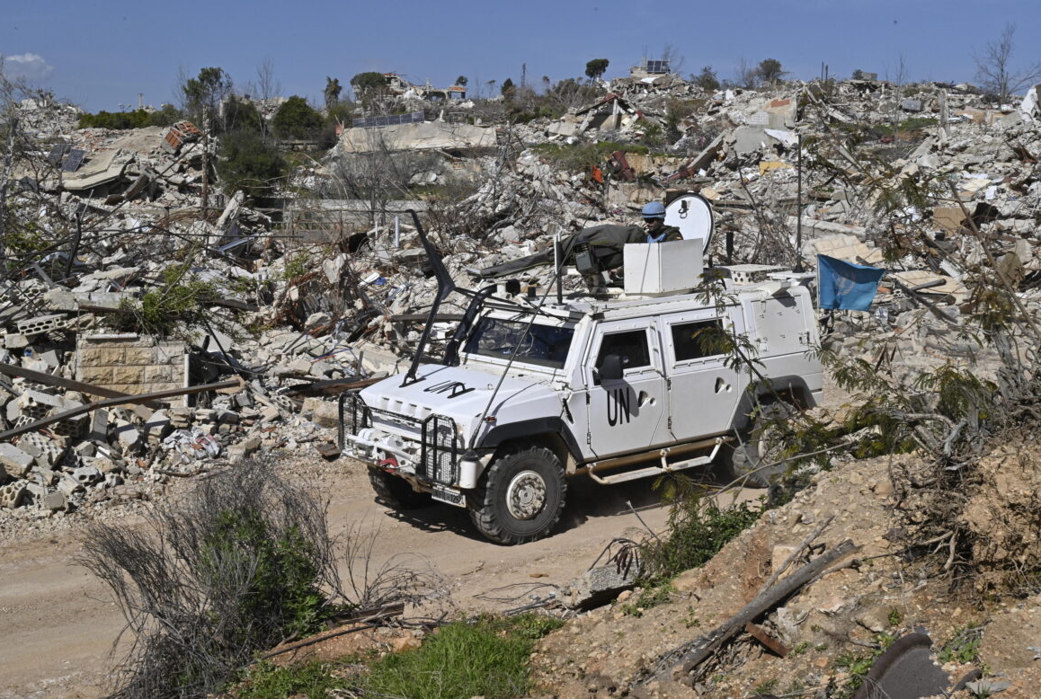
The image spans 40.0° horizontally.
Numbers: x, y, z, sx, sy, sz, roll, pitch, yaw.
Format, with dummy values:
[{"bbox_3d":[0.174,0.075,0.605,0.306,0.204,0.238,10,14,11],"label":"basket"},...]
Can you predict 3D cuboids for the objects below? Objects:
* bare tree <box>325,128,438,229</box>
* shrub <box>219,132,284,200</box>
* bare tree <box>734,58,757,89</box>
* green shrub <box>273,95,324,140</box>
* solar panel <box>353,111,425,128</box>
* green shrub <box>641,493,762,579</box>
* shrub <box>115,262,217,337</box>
[{"bbox_3d":[-5.499,-6.896,57.000,4.514,4.012,4.062,-2,9,-5],"label":"bare tree"},{"bbox_3d":[-12.757,-8.697,68.000,3.248,3.504,3.086,-2,9,-10],"label":"shrub"},{"bbox_3d":[22.829,-27.977,145.000,2.369,3.190,2.132,1,9,9],"label":"bare tree"},{"bbox_3d":[-14.253,-14.860,92.000,3.238,2.949,3.076,-2,9,-8],"label":"green shrub"},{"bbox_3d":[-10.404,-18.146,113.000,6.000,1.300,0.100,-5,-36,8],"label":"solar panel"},{"bbox_3d":[1.456,1.500,11.500,0.934,0.659,0.747,0,9,7],"label":"green shrub"},{"bbox_3d":[-4.562,-0.642,18.400,1.230,0.901,1.107,-3,9,-14],"label":"shrub"}]

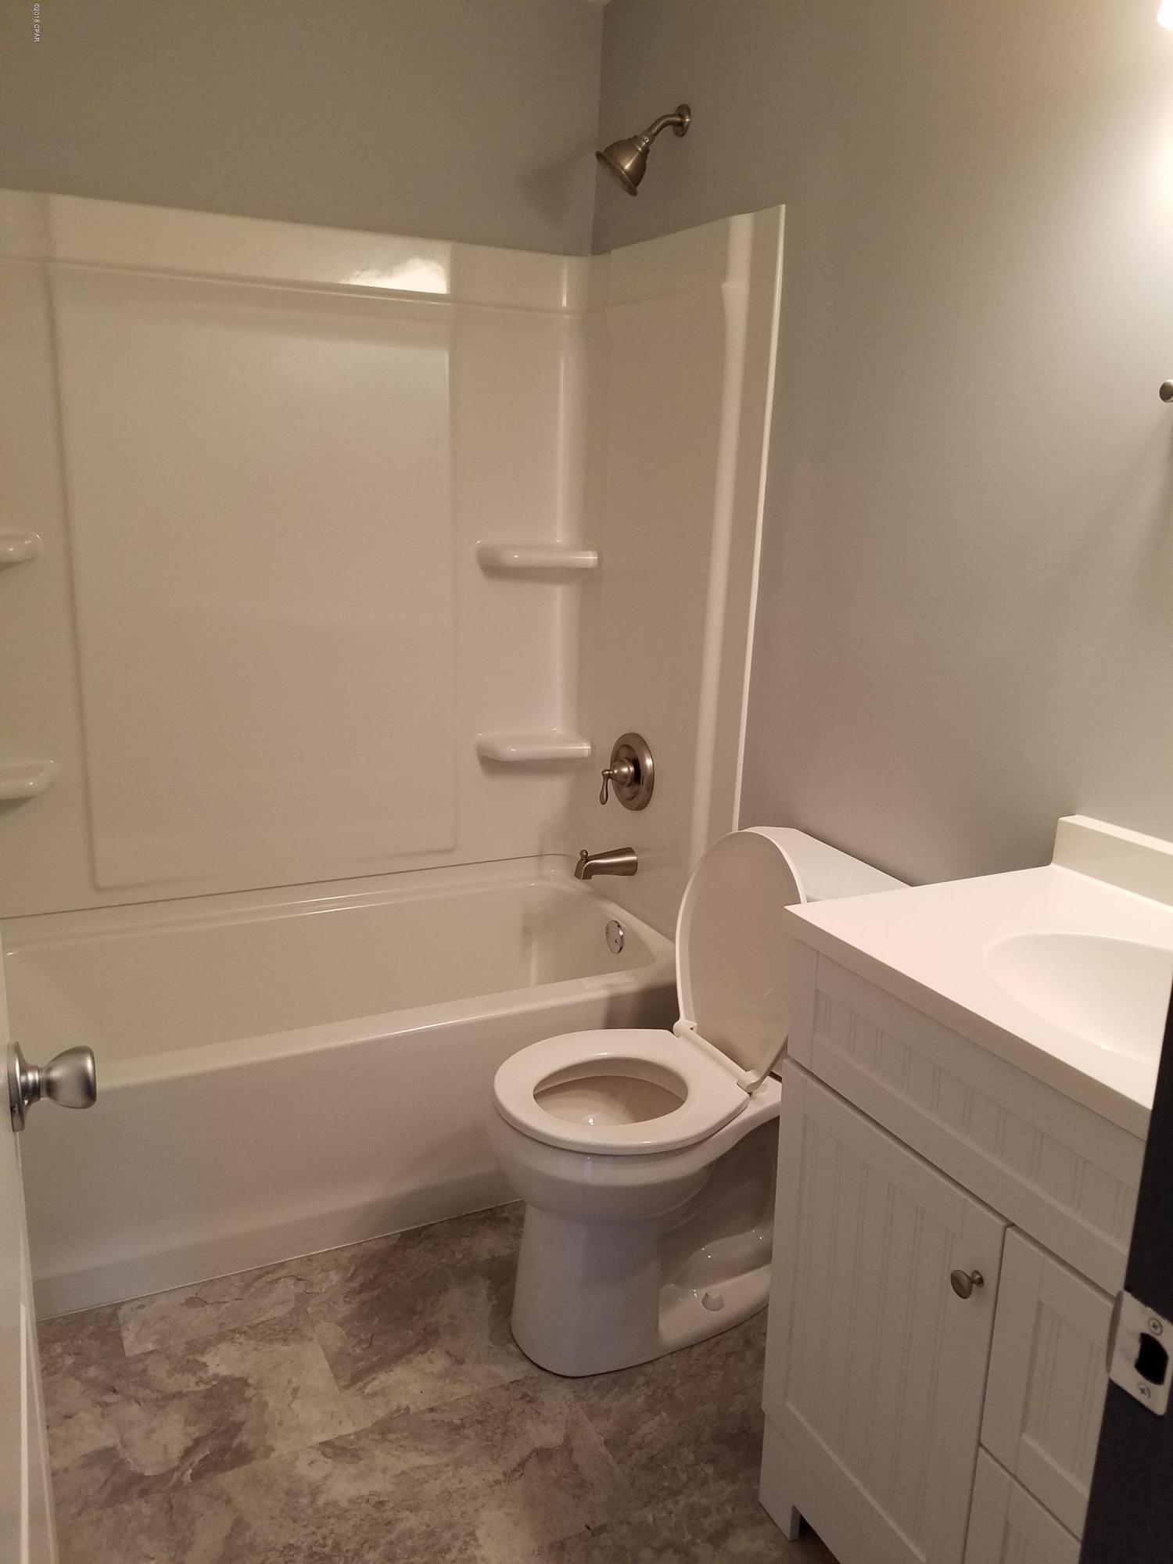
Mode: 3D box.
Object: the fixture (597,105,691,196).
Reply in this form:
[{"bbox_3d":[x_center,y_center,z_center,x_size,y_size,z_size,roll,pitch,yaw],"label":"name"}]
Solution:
[{"bbox_3d":[0.108,-1.270,2.353,0.197,0.181,0.105,-5,16,-26],"label":"fixture"}]

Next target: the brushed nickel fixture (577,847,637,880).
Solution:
[{"bbox_3d":[0.042,0.190,2.771,0.150,0.083,0.067,-5,16,-26],"label":"brushed nickel fixture"}]

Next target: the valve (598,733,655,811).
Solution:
[{"bbox_3d":[0.073,-0.016,2.731,0.093,0.180,0.180,-5,16,-26],"label":"valve"}]

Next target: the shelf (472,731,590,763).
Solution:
[{"bbox_3d":[-0.126,-0.088,2.889,0.266,0.053,0.125,-5,16,-26],"label":"shelf"}]

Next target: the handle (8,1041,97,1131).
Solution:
[{"bbox_3d":[-0.391,0.222,0.862,0.062,0.065,0.065,-3,15,-19],"label":"handle"}]

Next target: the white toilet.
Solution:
[{"bbox_3d":[0.151,0.522,2.010,0.673,0.771,0.415,-5,16,-26],"label":"white toilet"}]

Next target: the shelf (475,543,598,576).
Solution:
[{"bbox_3d":[-0.112,-0.537,2.774,0.266,0.051,0.125,-5,16,-26],"label":"shelf"}]

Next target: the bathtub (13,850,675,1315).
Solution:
[{"bbox_3d":[-0.538,0.552,2.486,1.497,0.436,0.751,-5,16,-26],"label":"bathtub"}]

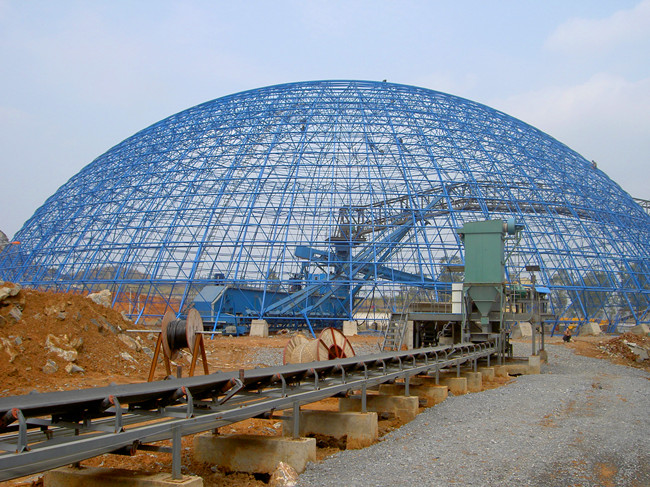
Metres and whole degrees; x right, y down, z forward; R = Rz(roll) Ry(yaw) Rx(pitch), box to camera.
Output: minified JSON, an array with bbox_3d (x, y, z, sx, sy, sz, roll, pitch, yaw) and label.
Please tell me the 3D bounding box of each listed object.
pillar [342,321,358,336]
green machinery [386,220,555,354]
[{"bbox_3d":[2.000,6.640,57.000,1.120,1.200,1.250,1,-6,1],"label":"pillar"},{"bbox_3d":[6.200,1.900,30.300,6.000,5.400,5.200,-2,-6,21],"label":"green machinery"}]

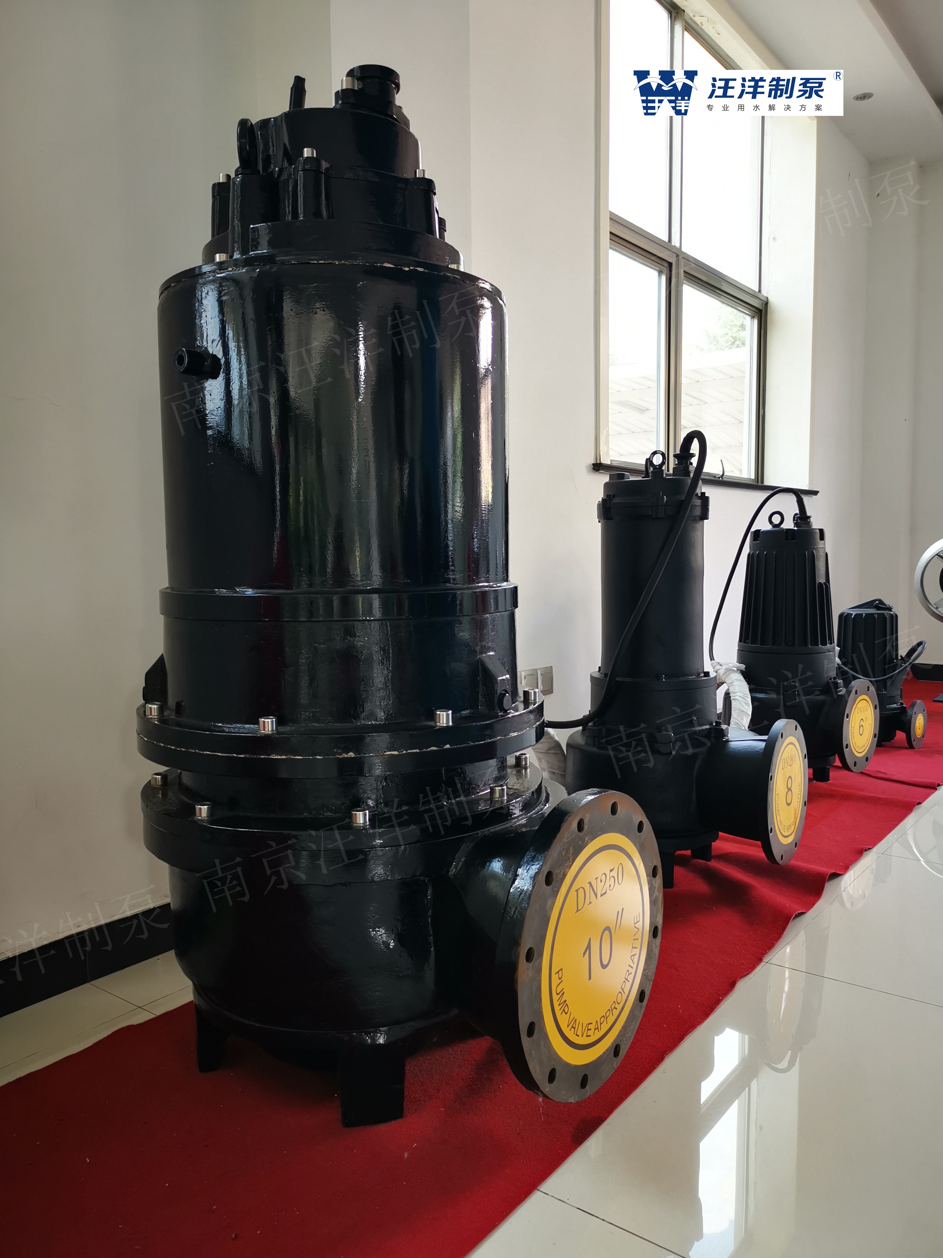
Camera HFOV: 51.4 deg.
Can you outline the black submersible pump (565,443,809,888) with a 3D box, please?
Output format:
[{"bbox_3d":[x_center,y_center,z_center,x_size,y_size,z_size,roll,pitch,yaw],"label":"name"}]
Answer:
[{"bbox_3d":[0.488,0.062,2.330,0.540,1.035,0.420,2,5,34],"label":"black submersible pump"}]

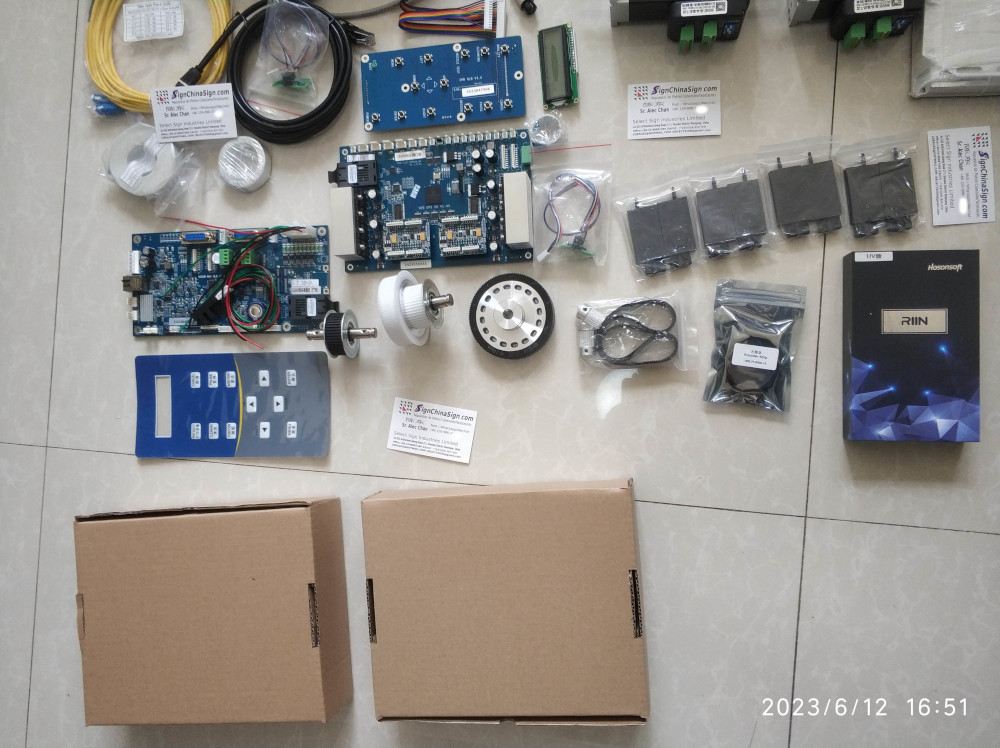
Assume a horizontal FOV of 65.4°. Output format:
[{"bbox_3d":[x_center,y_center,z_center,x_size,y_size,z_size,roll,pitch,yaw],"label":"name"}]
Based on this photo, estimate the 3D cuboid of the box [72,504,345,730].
[{"bbox_3d":[-0.293,0.241,0.801,0.253,0.073,0.208,-5,88,9],"label":"box"}]

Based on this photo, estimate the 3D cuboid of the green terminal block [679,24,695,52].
[{"bbox_3d":[0.177,-0.317,0.736,0.012,0.024,0.015,3,90,9],"label":"green terminal block"}]

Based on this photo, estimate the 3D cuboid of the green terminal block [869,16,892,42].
[{"bbox_3d":[0.345,-0.312,0.705,0.012,0.018,0.014,-2,89,9],"label":"green terminal block"}]

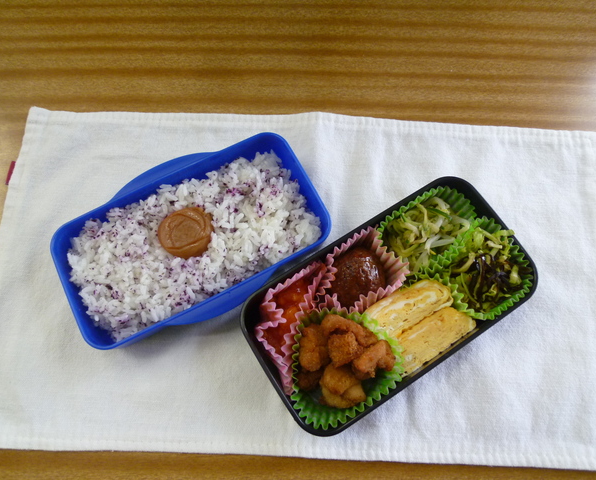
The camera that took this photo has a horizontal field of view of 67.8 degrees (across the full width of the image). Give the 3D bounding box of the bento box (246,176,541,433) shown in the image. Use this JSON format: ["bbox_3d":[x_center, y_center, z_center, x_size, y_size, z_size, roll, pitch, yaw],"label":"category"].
[{"bbox_3d":[0.062,0.045,0.316,0.187,0.050,0.102,-31,75,-10],"label":"bento box"}]

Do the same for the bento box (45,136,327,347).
[{"bbox_3d":[-0.072,0.002,0.327,0.179,0.048,0.111,-27,75,-9],"label":"bento box"}]

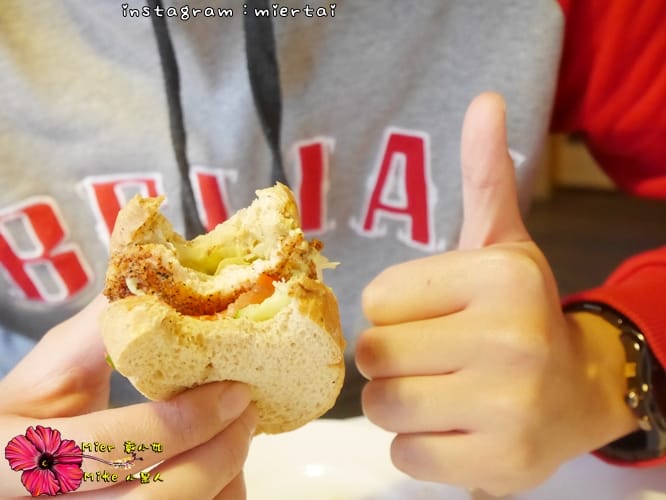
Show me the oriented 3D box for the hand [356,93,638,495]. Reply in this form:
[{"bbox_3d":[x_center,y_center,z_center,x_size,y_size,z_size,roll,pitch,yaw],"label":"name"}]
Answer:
[{"bbox_3d":[0.062,0.014,0.387,0.080,0.142,0.095,4,6,25],"label":"hand"}]

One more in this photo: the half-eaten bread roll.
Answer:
[{"bbox_3d":[-0.037,0.020,0.362,0.081,0.068,0.066,0,46,0],"label":"half-eaten bread roll"}]

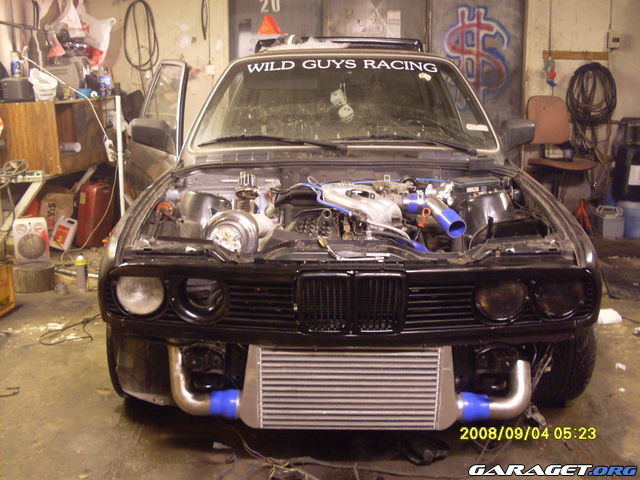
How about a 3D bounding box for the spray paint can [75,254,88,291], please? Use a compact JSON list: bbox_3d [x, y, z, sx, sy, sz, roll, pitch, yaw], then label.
[{"bbox_3d":[-1.399,0.191,4.120,0.066,0.200,0.066,0,13,0],"label":"spray paint can"}]

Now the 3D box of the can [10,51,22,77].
[{"bbox_3d":[-2.269,-1.313,5.250,0.066,0.200,0.066,-5,14,-20],"label":"can"}]

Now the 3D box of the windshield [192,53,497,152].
[{"bbox_3d":[0.117,-0.650,3.330,1.410,0.110,0.680,0,49,1],"label":"windshield"}]

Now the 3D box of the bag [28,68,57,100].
[{"bbox_3d":[-1.987,-1.114,5.050,0.210,0.235,0.190,-3,14,-15],"label":"bag"}]

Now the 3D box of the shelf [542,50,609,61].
[{"bbox_3d":[2.291,-1.654,6.300,0.590,0.085,0.060,0,13,0],"label":"shelf"}]

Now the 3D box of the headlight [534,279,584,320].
[{"bbox_3d":[0.735,0.173,2.170,0.150,0.145,0.100,0,13,1],"label":"headlight"}]

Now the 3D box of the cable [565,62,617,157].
[{"bbox_3d":[2.425,-1.170,6.300,0.450,0.820,0.120,0,13,0],"label":"cable"}]

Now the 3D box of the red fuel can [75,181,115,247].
[{"bbox_3d":[-1.674,-0.194,5.250,0.180,0.470,0.330,2,14,8],"label":"red fuel can"}]

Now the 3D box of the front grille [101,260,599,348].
[{"bbox_3d":[0.095,0.192,2.154,1.530,0.255,0.150,0,13,1],"label":"front grille"}]

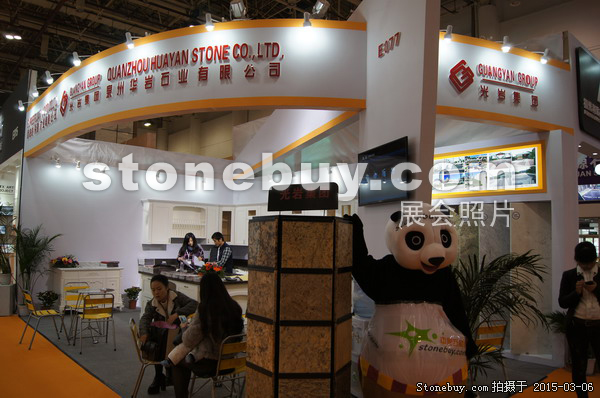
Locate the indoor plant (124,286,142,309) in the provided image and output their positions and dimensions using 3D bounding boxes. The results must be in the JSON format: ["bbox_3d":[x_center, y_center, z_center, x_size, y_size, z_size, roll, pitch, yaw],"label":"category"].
[{"bbox_3d":[-3.648,2.159,9.845,0.380,0.480,0.380,3,-5,-20],"label":"indoor plant"}]

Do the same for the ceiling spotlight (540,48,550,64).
[{"bbox_3d":[2.885,-1.675,5.280,0.100,0.180,0.110,2,-4,-25],"label":"ceiling spotlight"}]

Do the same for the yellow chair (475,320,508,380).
[{"bbox_3d":[1.965,1.683,4.892,0.440,0.755,0.540,3,-5,-22],"label":"yellow chair"}]

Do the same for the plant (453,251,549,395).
[{"bbox_3d":[1.688,1.227,3.829,0.920,1.560,0.880,1,-5,0],"label":"plant"}]

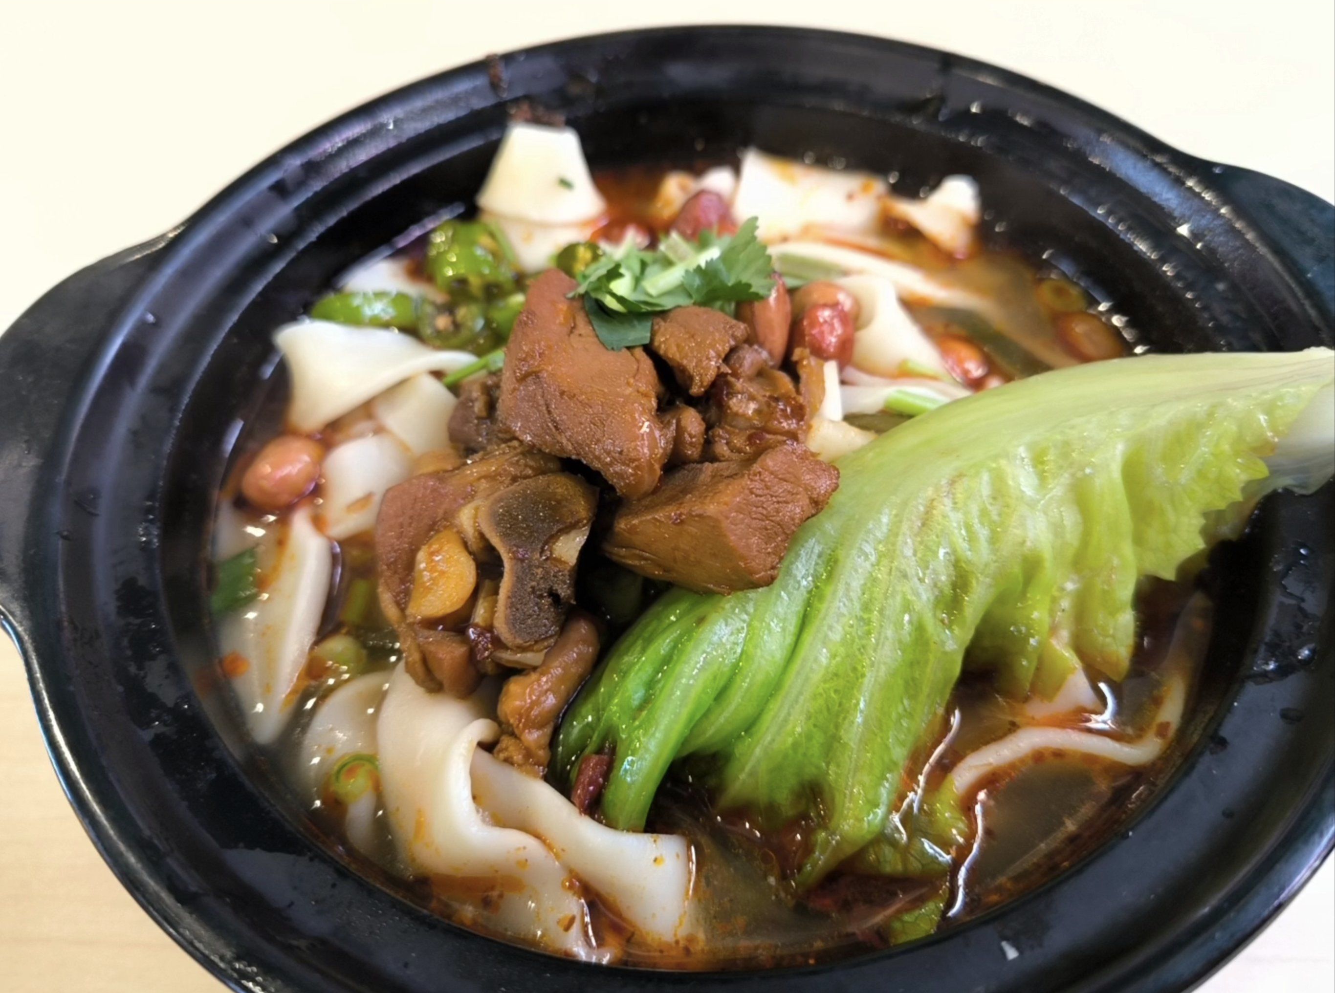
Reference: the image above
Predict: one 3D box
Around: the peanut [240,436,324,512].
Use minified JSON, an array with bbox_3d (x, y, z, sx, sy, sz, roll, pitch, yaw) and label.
[{"bbox_3d":[-0.077,-0.005,0.178,0.017,0.011,0.011,-35,60,-20],"label":"peanut"}]

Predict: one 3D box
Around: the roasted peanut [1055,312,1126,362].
[{"bbox_3d":[0.088,-0.033,0.185,0.010,0.009,0.016,-32,59,-18],"label":"roasted peanut"}]

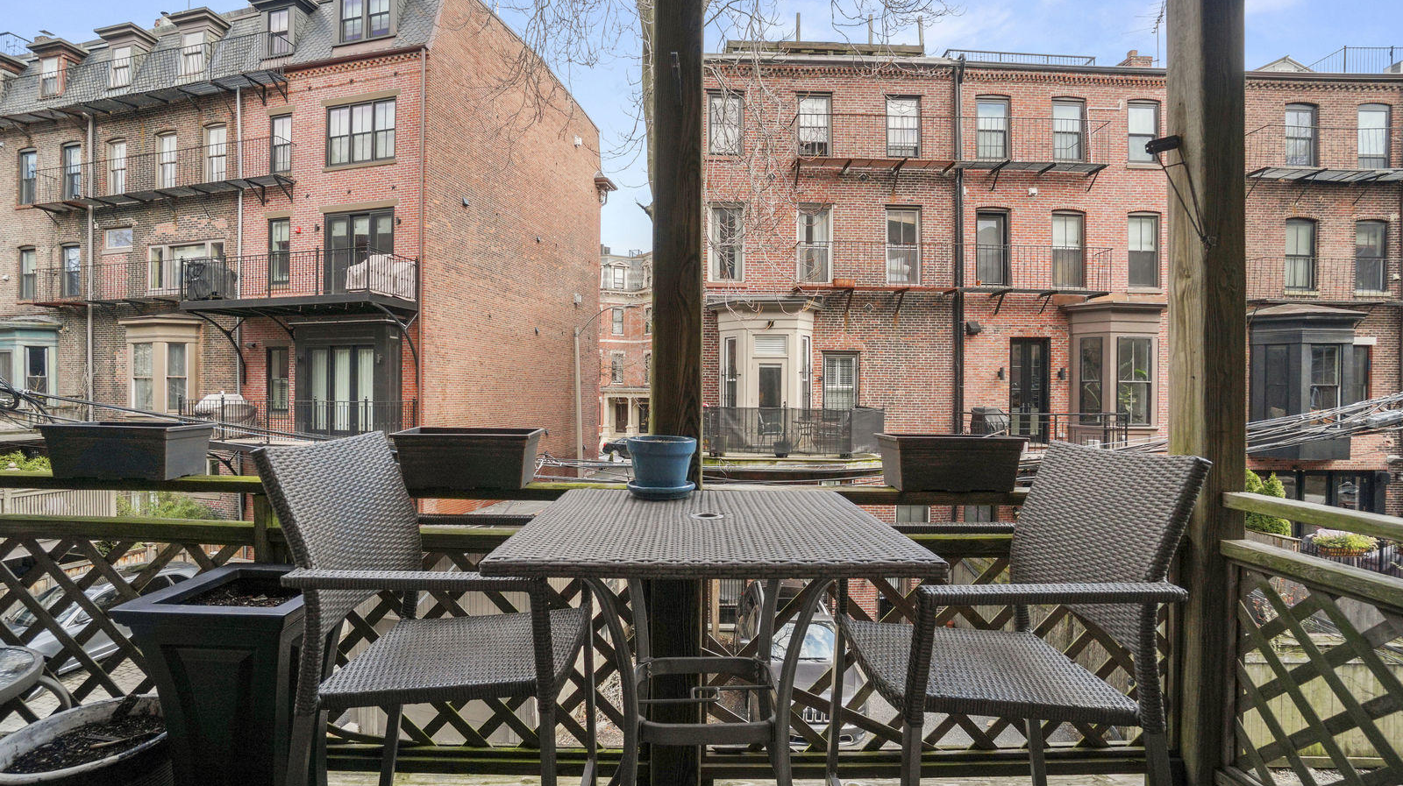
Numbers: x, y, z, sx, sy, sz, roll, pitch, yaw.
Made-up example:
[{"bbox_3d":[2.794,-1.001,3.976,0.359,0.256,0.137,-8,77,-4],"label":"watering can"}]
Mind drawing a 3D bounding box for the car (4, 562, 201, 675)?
[{"bbox_3d":[-12.300,4.580,11.700,1.820,1.440,4.750,0,0,8],"label":"car"}]

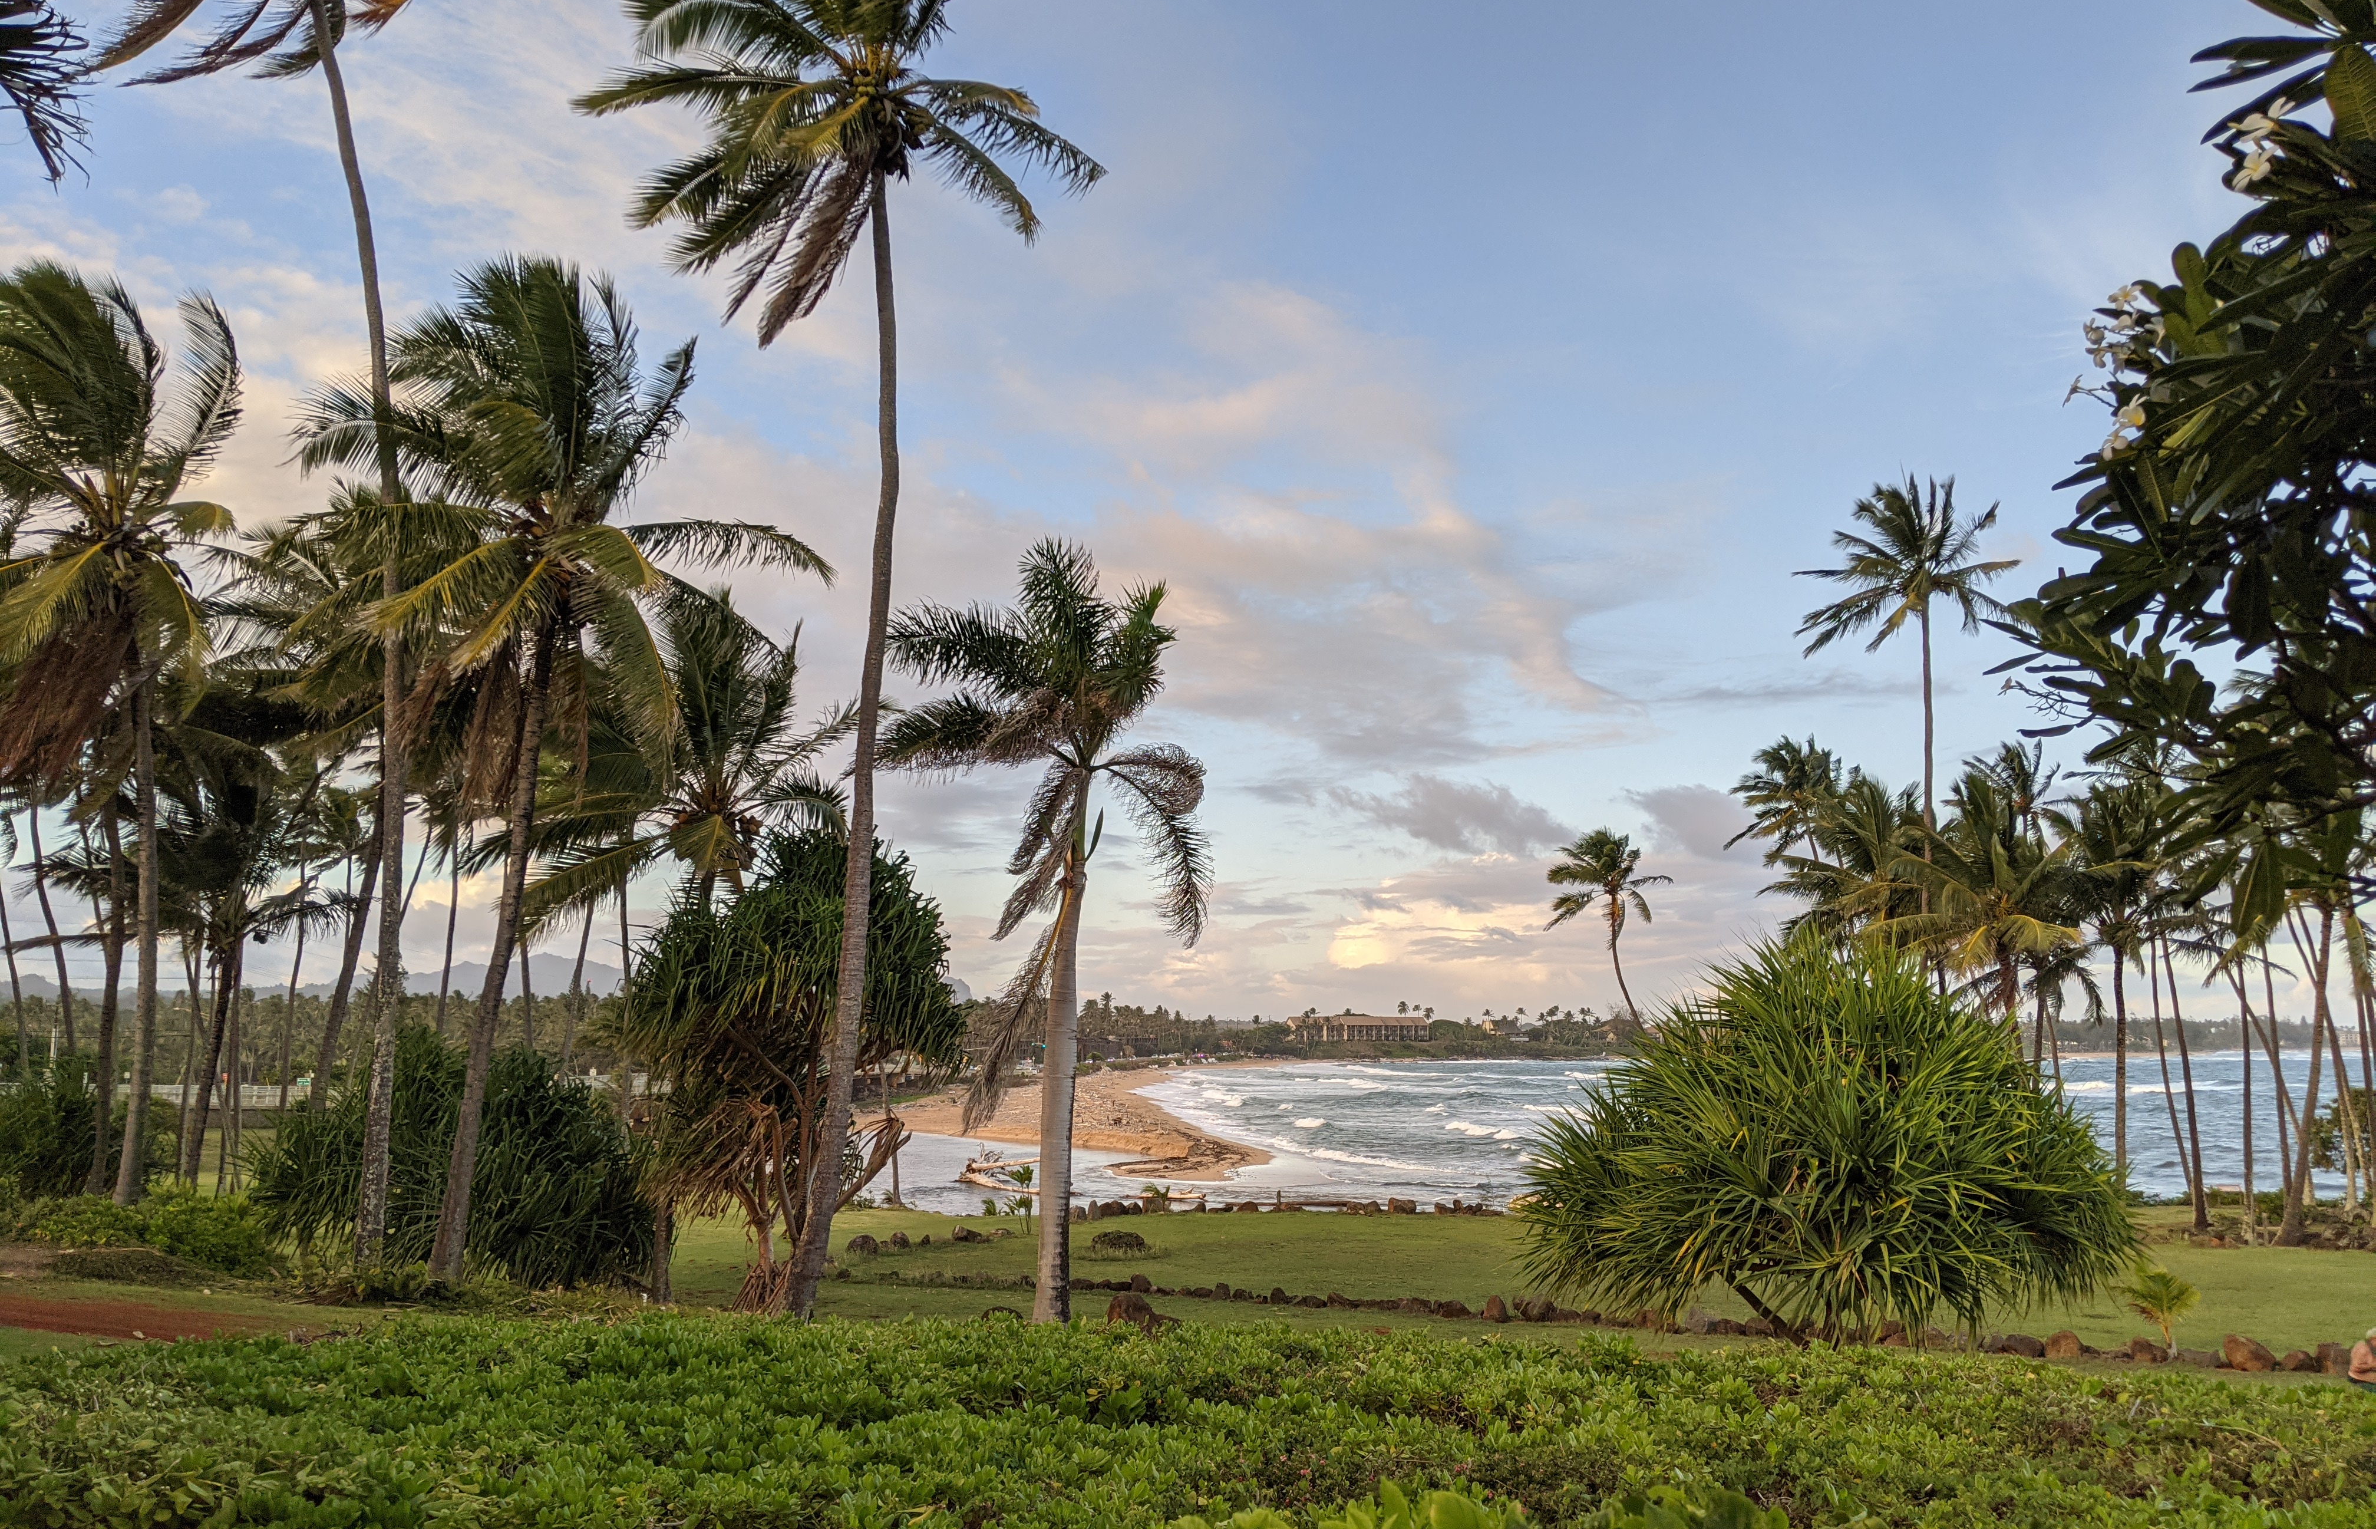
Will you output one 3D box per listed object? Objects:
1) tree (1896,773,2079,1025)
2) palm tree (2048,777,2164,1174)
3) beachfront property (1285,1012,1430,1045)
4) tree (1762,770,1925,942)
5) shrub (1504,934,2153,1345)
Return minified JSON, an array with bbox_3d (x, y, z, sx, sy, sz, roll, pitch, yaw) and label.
[{"bbox_3d":[18.717,5.586,43.654,4.358,10.981,4.600,0,-9,0],"label":"tree"},{"bbox_3d":[23.135,5.957,46.632,3.398,11.229,3.600,0,-9,0],"label":"palm tree"},{"bbox_3d":[80.275,124.600,871.153,66.000,12.000,16.000,3,-9,-22],"label":"beachfront property"},{"bbox_3d":[16.735,5.910,46.639,4.282,11.423,4.500,0,-9,0],"label":"tree"},{"bbox_3d":[8.726,5.243,24.999,8.031,5.433,7.000,0,-9,0],"label":"shrub"}]

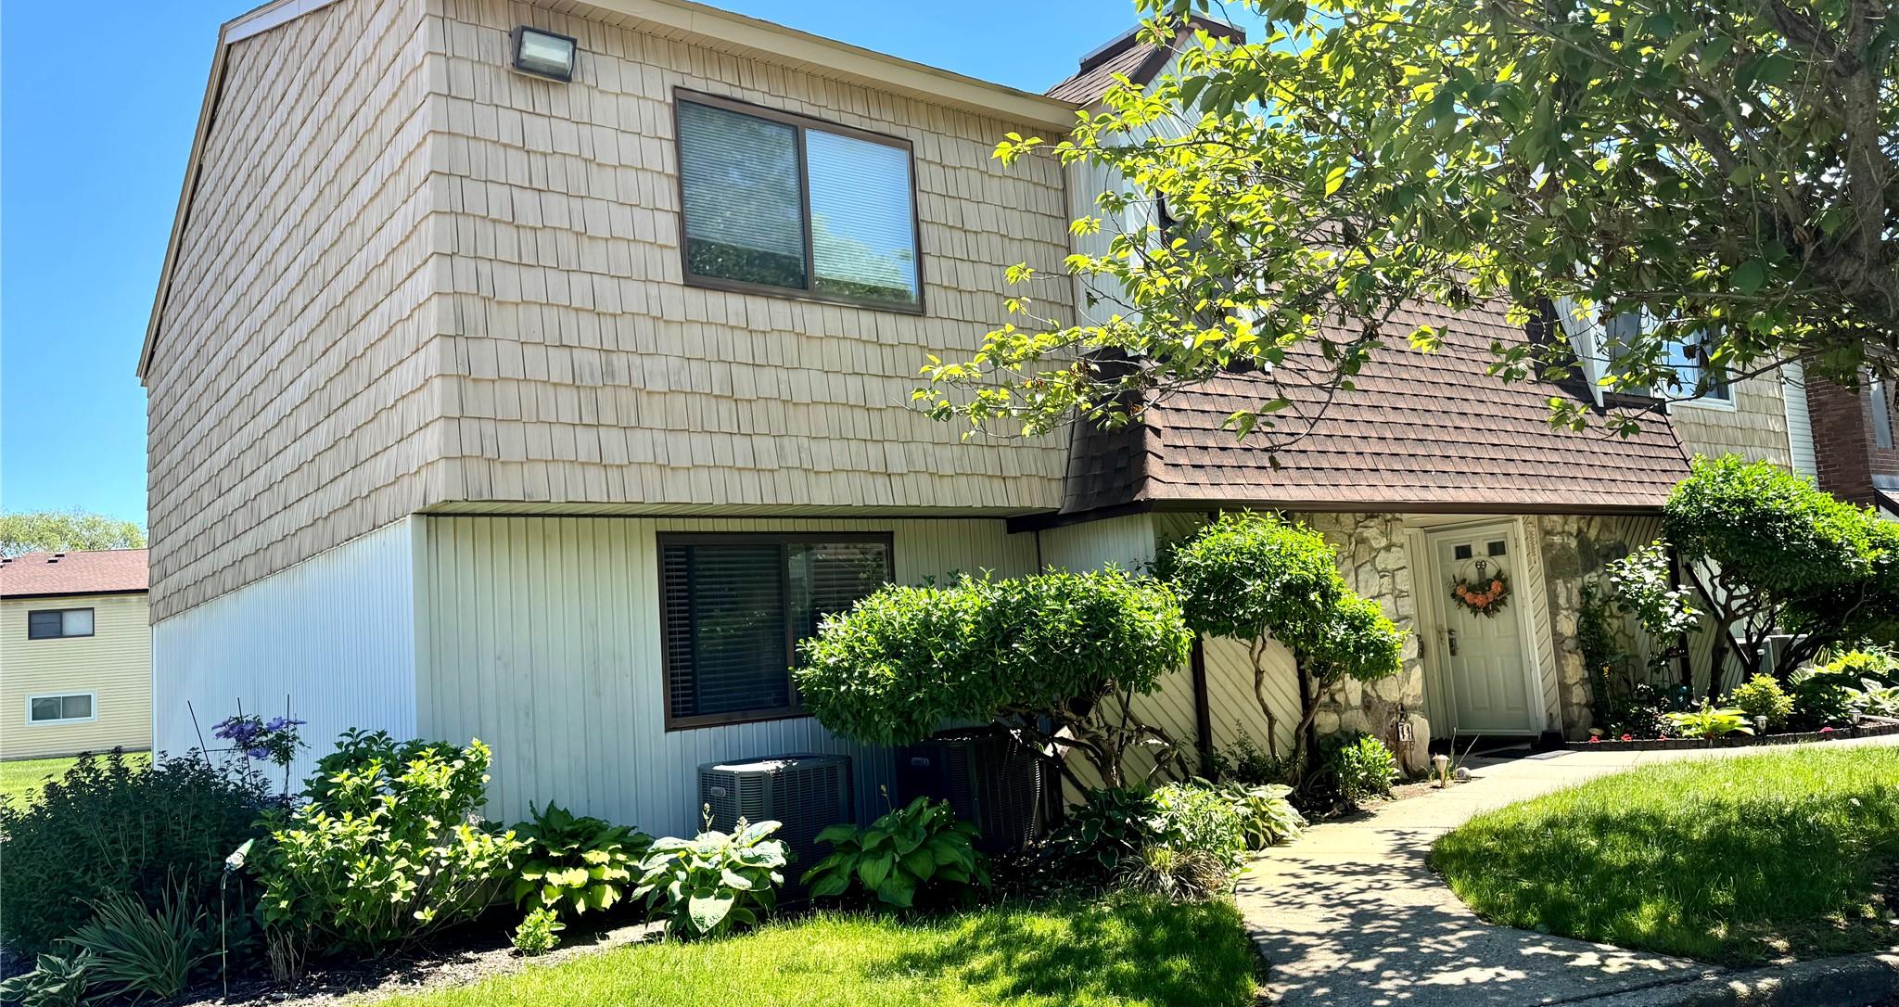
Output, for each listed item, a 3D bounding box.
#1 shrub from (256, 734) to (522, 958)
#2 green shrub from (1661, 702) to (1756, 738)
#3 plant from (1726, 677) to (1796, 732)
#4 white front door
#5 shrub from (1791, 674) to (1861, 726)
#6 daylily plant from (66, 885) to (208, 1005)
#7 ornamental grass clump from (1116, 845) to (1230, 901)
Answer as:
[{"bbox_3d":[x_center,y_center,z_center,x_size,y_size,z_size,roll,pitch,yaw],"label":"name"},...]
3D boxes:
[{"bbox_3d":[-2.990,1.825,7.000,1.270,1.000,1.100,1,-8,-38],"label":"shrub"},{"bbox_3d":[6.592,1.887,11.450,0.707,0.283,0.707,1,-8,-38],"label":"green shrub"},{"bbox_3d":[7.517,1.854,12.261,0.570,0.460,0.550,1,-8,-38],"label":"plant"},{"bbox_3d":[5.486,1.355,13.560,0.070,2.050,0.840,1,-8,-38],"label":"white front door"},{"bbox_3d":[7.760,1.739,11.680,0.535,0.460,0.535,1,-8,-38],"label":"shrub"},{"bbox_3d":[-3.810,2.049,6.209,0.620,0.524,0.600,0,-8,-32],"label":"daylily plant"},{"bbox_3d":[1.133,1.875,6.707,0.586,0.232,0.566,-4,-6,0],"label":"ornamental grass clump"}]

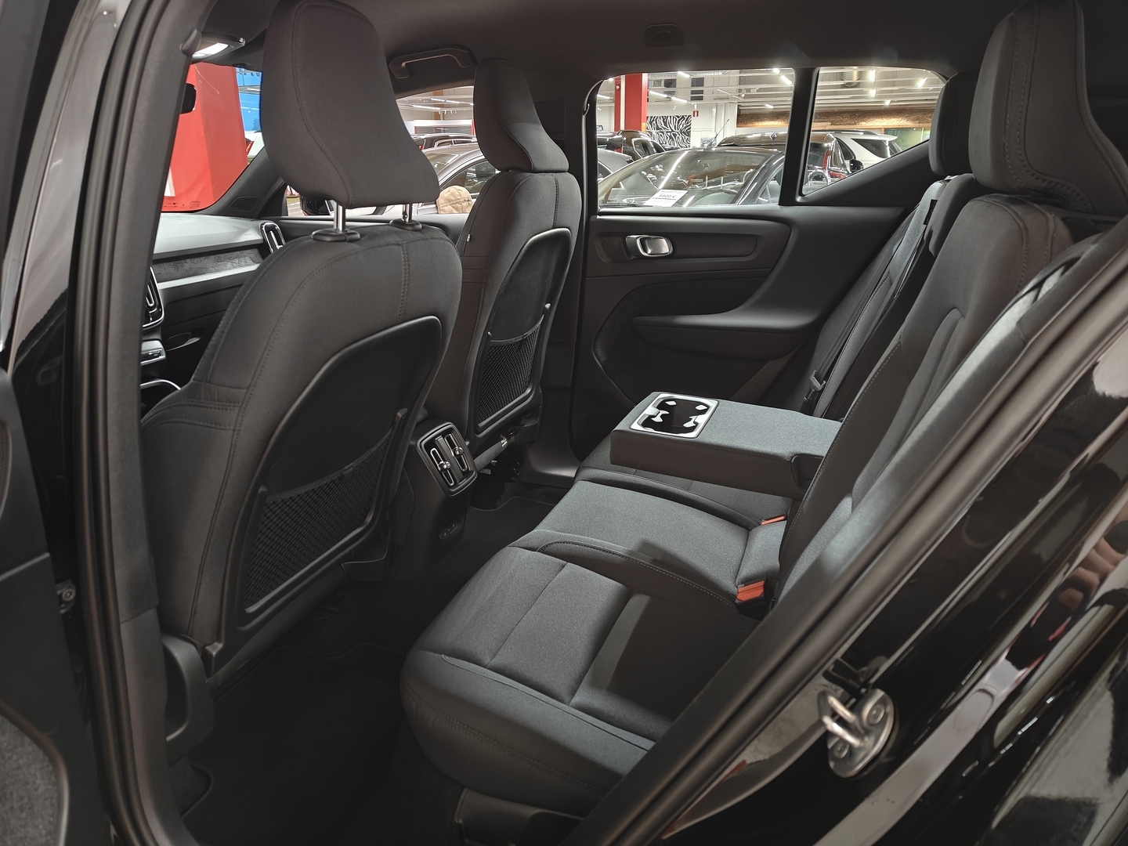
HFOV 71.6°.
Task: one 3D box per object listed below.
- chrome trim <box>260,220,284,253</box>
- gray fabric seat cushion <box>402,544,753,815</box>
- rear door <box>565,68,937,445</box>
[{"bbox_3d":[-0.855,-0.534,2.334,0.040,0.130,0.055,-8,15,24],"label":"chrome trim"},{"bbox_3d":[0.077,0.344,1.031,0.510,0.155,0.385,7,21,19],"label":"gray fabric seat cushion"},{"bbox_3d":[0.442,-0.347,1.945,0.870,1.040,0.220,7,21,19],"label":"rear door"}]

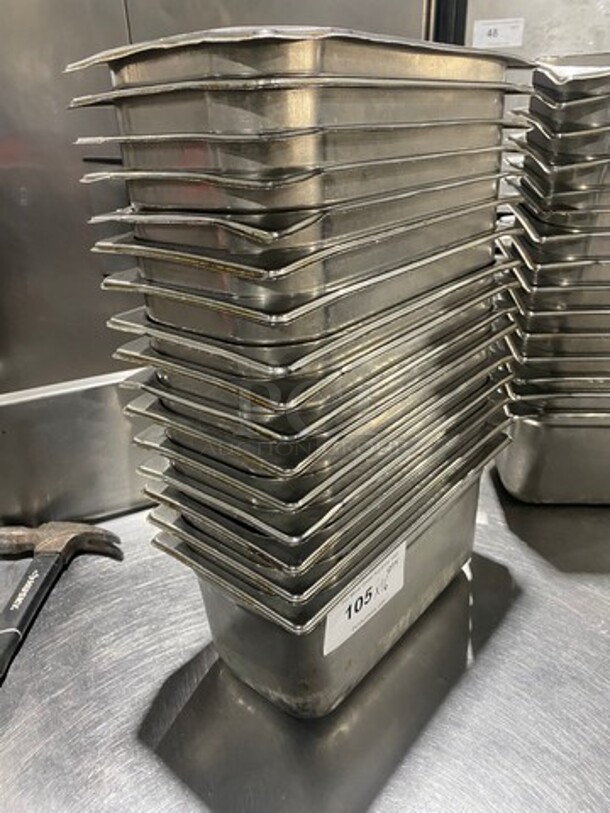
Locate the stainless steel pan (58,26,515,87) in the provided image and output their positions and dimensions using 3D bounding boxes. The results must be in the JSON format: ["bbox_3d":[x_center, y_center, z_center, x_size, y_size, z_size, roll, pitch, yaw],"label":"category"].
[{"bbox_3d":[0.022,-0.179,0.453,0.175,0.130,0.325,17,31,37],"label":"stainless steel pan"}]

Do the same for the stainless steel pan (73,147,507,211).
[{"bbox_3d":[0.024,-0.122,0.478,0.175,0.130,0.325,17,31,37],"label":"stainless steel pan"}]

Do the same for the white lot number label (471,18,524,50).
[{"bbox_3d":[0.397,-0.764,1.252,0.102,0.051,0.002,-3,25,0],"label":"white lot number label"}]

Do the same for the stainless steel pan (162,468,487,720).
[{"bbox_3d":[0.045,0.140,0.592,0.168,0.148,0.320,17,32,37],"label":"stainless steel pan"}]

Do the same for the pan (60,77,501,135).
[{"bbox_3d":[0.023,-0.162,0.460,0.175,0.130,0.325,17,31,37],"label":"pan"}]

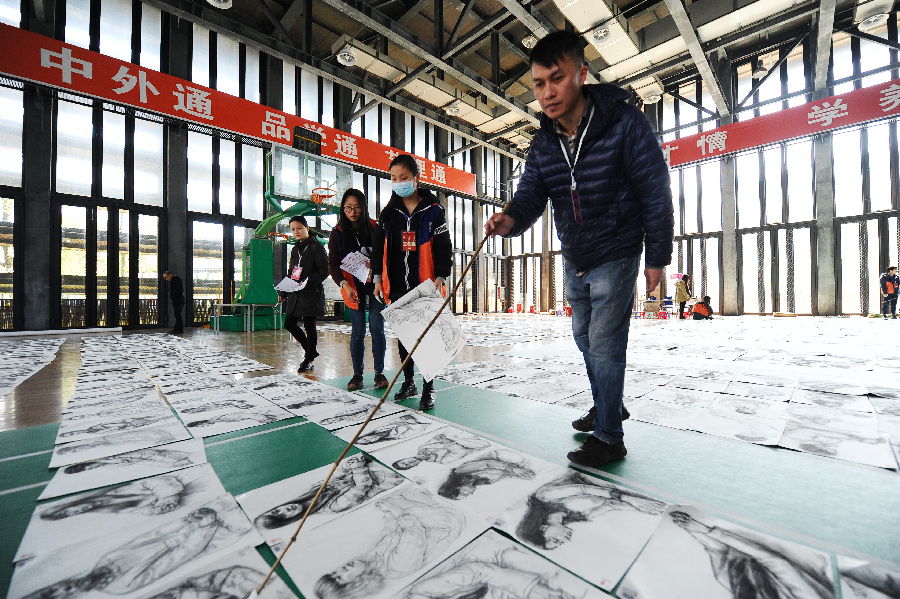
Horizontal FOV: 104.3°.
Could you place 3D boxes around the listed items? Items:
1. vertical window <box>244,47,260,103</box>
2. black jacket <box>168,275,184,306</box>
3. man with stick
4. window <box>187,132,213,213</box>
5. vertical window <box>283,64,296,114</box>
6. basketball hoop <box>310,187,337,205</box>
[{"bbox_3d":[-7.186,-8.180,12.746,0.520,2.050,0.100,0,-1,-44],"label":"vertical window"},{"bbox_3d":[-6.657,-0.219,8.498,0.340,0.740,0.460,0,-1,-35],"label":"black jacket"},{"bbox_3d":[0.580,-0.160,1.460,0.850,1.660,0.600,0,-1,-37],"label":"man with stick"},{"bbox_3d":[-8.273,-4.186,11.576,0.700,2.700,0.100,0,-1,-44],"label":"window"},{"bbox_3d":[-6.259,-8.228,13.640,0.500,2.050,0.100,0,-1,-44],"label":"vertical window"},{"bbox_3d":[-2.714,-2.202,7.432,0.470,0.260,0.580,0,-1,-44],"label":"basketball hoop"}]

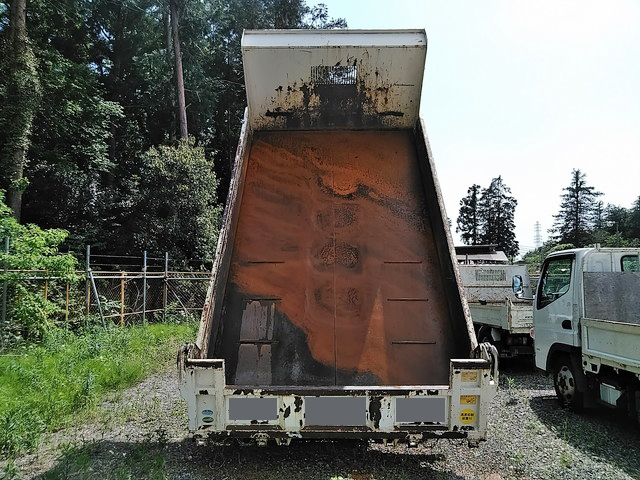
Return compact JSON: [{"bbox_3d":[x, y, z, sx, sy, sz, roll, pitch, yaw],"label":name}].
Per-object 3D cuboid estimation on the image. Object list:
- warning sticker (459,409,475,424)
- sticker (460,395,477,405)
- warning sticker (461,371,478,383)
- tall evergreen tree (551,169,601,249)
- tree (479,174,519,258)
[{"bbox_3d":[0.819,0.980,2.770,0.086,0.084,0.010,0,-5,0],"label":"warning sticker"},{"bbox_3d":[0.825,0.889,2.770,0.090,0.052,0.010,0,-5,0],"label":"sticker"},{"bbox_3d":[0.831,0.760,2.770,0.089,0.059,0.010,0,-5,0],"label":"warning sticker"},{"bbox_3d":[28.782,-0.819,55.280,5.824,14.430,5.600,0,-5,0],"label":"tall evergreen tree"},{"bbox_3d":[19.962,-0.366,55.240,4.473,13.521,4.400,0,-5,0],"label":"tree"}]

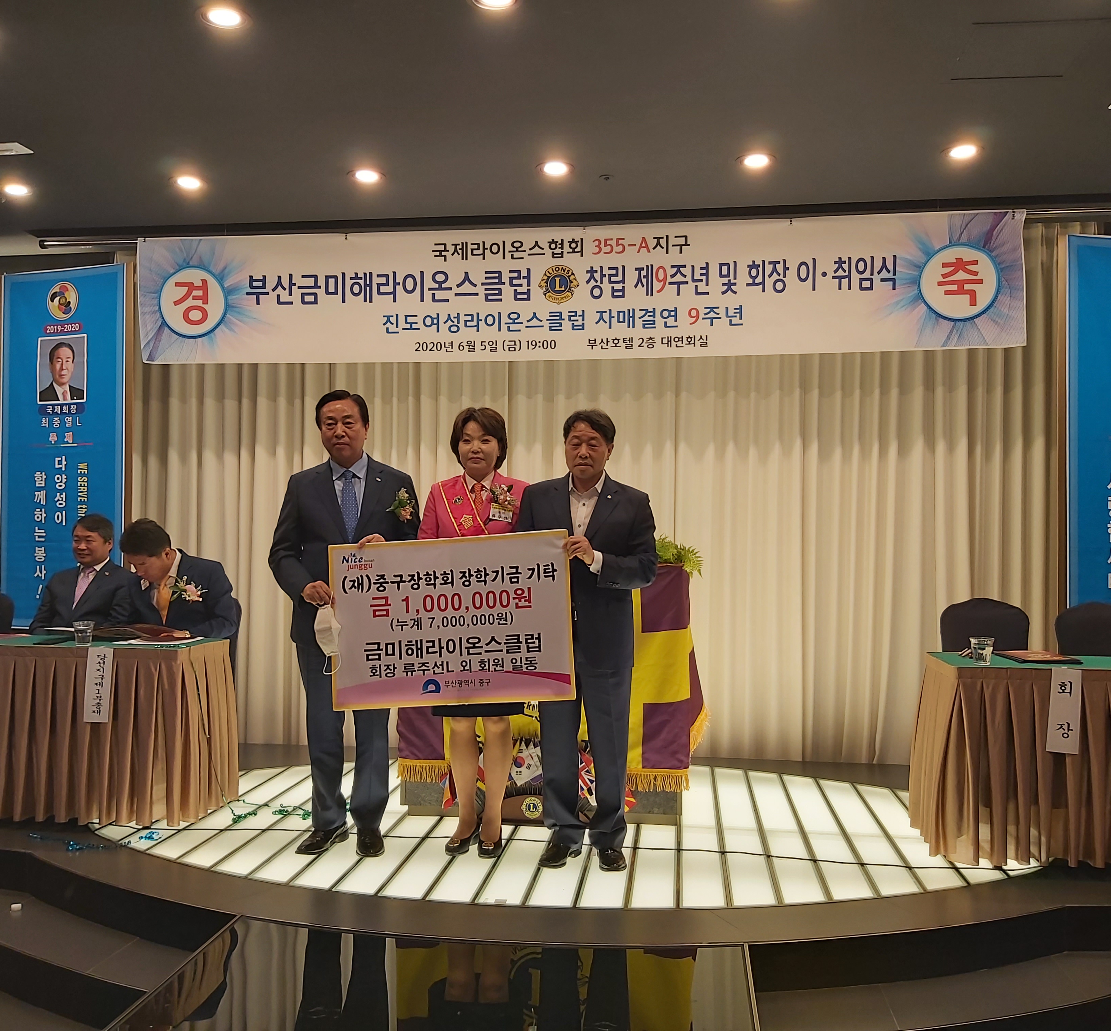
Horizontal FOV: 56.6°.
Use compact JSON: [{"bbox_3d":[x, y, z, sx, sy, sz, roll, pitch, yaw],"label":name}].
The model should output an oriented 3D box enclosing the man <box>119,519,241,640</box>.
[{"bbox_3d":[-1.723,0.650,4.660,0.580,1.250,0.820,0,-1,8],"label":"man"}]

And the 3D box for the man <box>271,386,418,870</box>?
[{"bbox_3d":[-0.793,0.393,3.880,0.560,1.740,0.420,0,-1,0],"label":"man"}]

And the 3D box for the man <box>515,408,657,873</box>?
[{"bbox_3d":[0.111,0.433,3.730,0.530,1.660,0.420,0,-1,5],"label":"man"}]

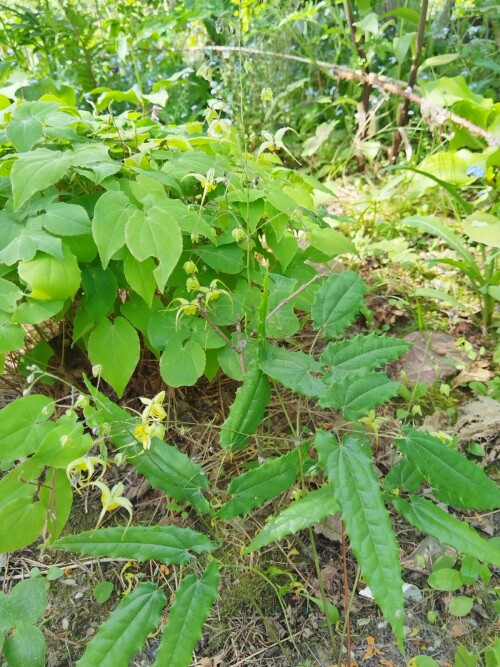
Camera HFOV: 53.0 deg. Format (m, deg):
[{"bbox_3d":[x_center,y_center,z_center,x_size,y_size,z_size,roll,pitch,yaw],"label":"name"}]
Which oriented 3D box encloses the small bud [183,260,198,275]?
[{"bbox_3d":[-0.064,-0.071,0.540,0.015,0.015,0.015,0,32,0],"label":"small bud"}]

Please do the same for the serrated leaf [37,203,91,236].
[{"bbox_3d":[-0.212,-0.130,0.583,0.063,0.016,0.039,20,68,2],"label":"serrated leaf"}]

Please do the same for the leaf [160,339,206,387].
[{"bbox_3d":[-0.079,0.034,0.598,0.055,0.016,0.062,-5,56,-1],"label":"leaf"}]

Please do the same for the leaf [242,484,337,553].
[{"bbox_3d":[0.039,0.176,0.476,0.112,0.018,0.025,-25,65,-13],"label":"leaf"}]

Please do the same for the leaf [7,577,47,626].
[{"bbox_3d":[-0.208,0.252,0.470,0.039,0.010,0.042,14,39,24],"label":"leaf"}]

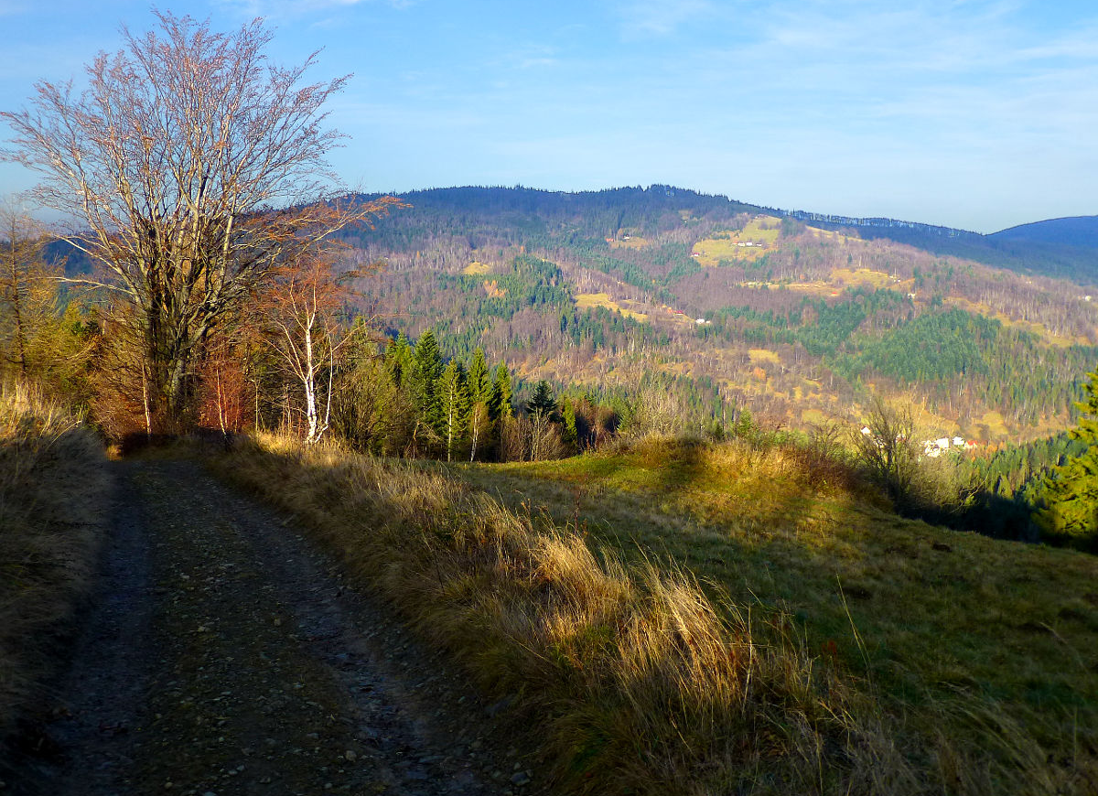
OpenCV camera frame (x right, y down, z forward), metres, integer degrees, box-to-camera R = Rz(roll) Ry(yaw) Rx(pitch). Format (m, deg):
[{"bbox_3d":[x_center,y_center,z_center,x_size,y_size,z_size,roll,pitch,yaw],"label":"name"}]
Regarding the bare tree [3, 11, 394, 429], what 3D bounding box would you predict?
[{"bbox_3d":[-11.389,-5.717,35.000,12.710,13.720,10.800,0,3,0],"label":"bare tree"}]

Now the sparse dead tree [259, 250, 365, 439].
[{"bbox_3d":[-6.212,-1.271,28.000,2.760,4.940,2.480,0,3,0],"label":"sparse dead tree"}]

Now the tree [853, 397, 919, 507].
[{"bbox_3d":[10.943,1.767,35.000,2.140,3.620,1.920,0,3,0],"label":"tree"}]

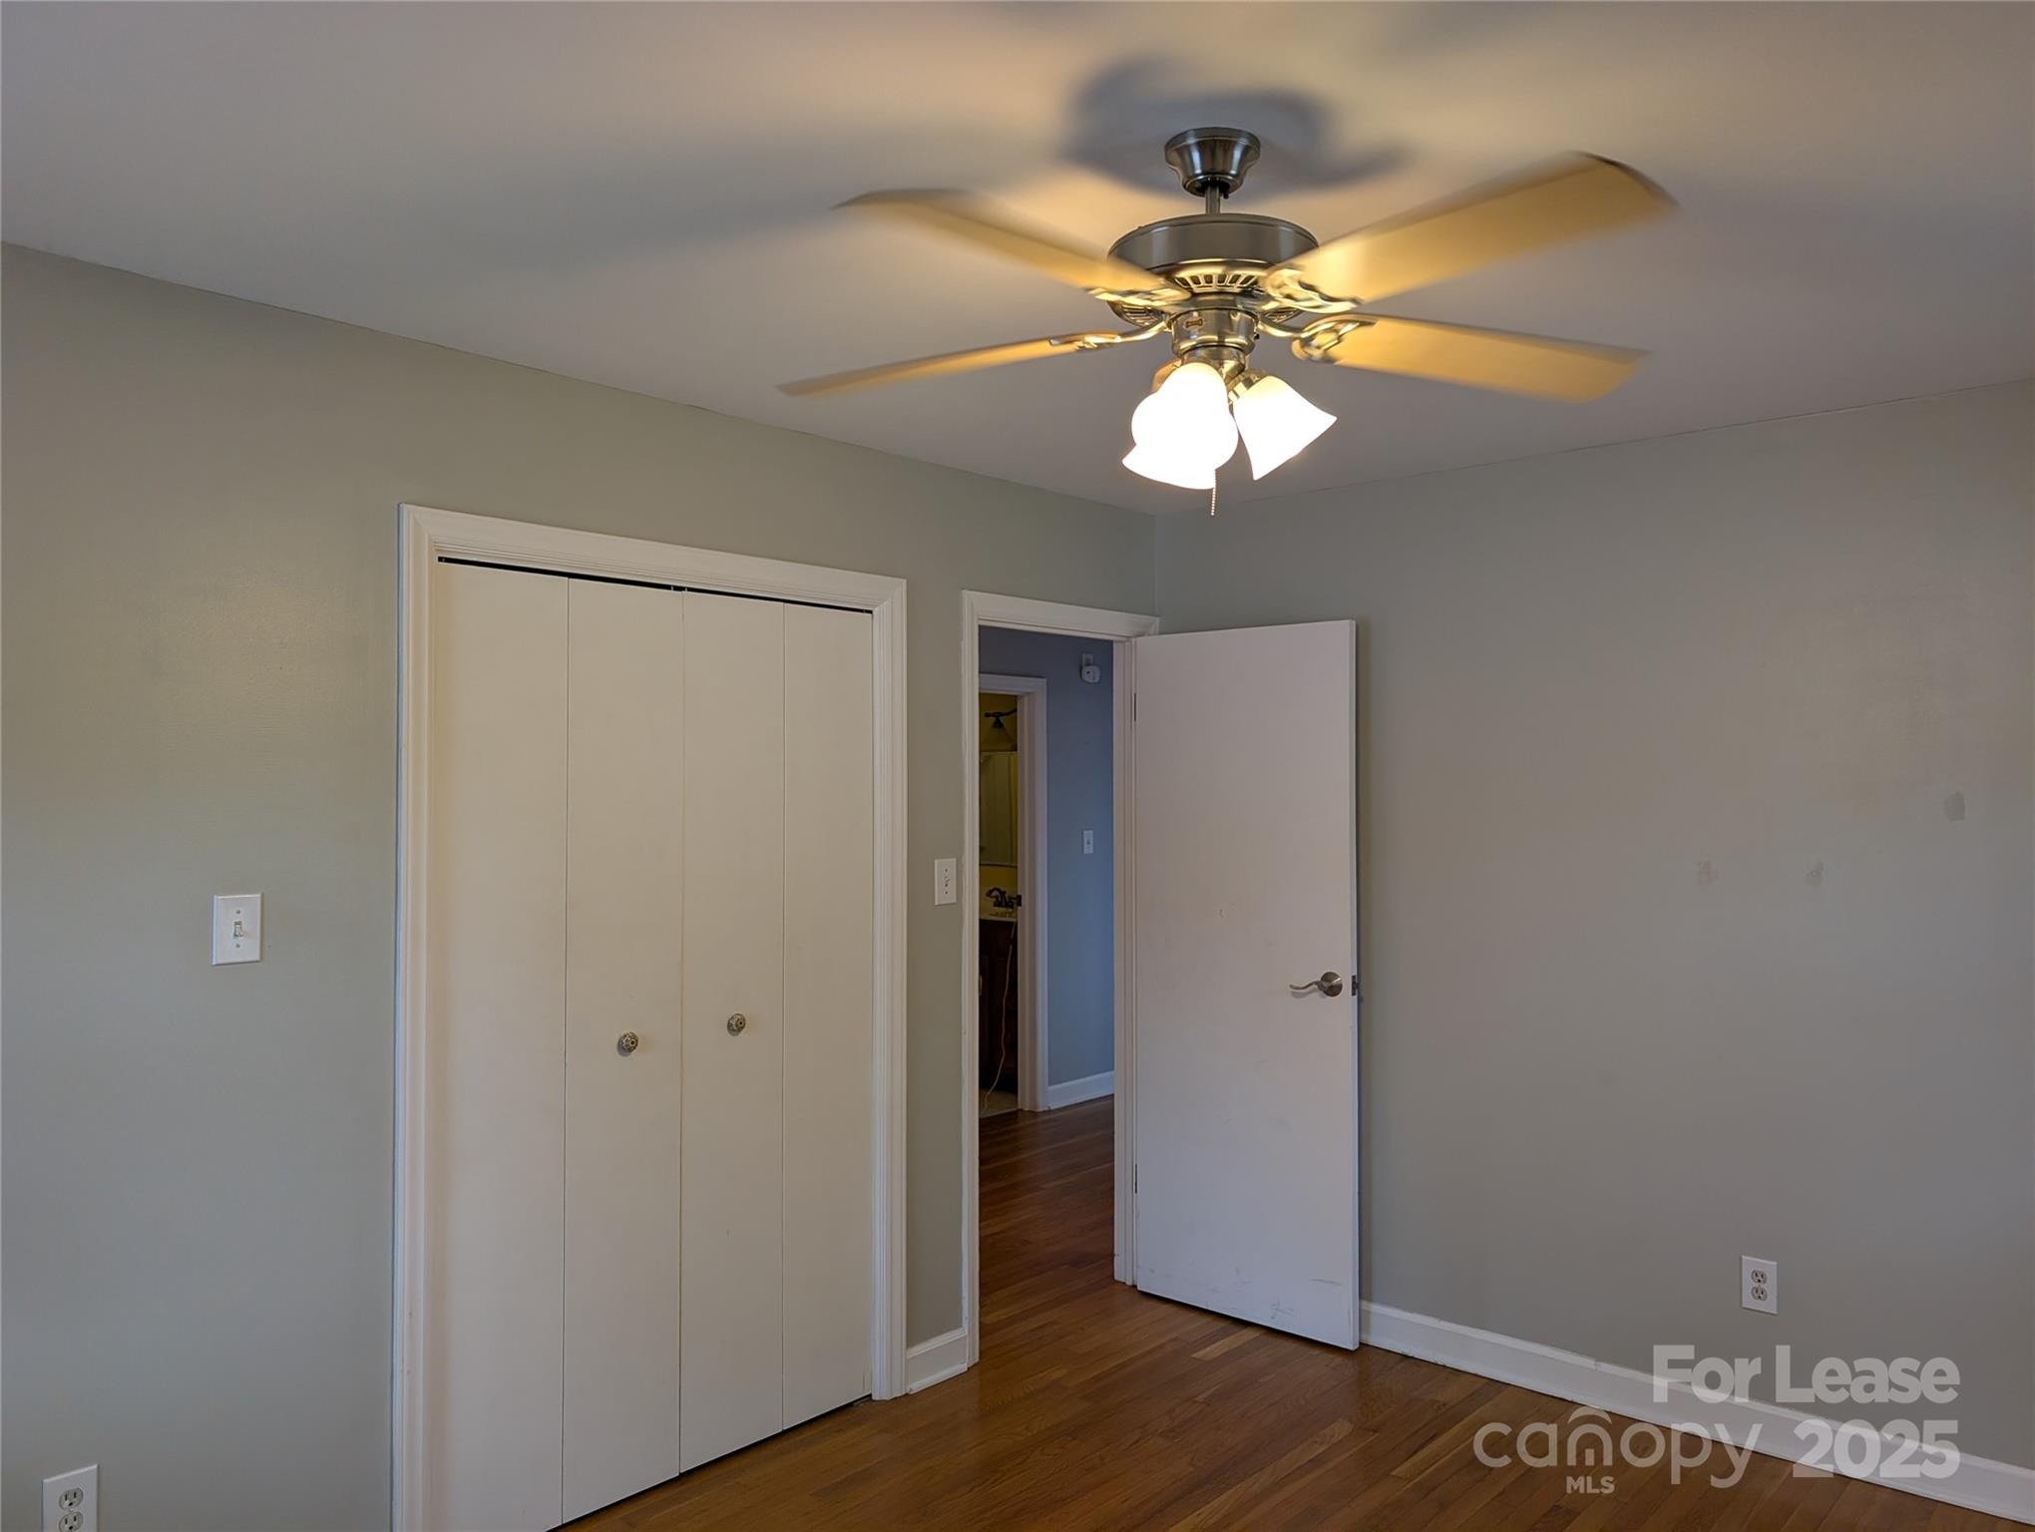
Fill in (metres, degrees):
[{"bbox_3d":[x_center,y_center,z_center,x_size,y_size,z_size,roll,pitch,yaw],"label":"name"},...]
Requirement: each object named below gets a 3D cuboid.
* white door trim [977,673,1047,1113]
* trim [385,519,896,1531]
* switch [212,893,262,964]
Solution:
[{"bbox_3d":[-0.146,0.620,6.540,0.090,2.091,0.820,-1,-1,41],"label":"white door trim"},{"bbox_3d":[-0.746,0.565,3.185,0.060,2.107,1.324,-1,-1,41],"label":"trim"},{"bbox_3d":[-1.361,0.286,2.470,0.014,0.120,0.077,-1,-1,41],"label":"switch"}]

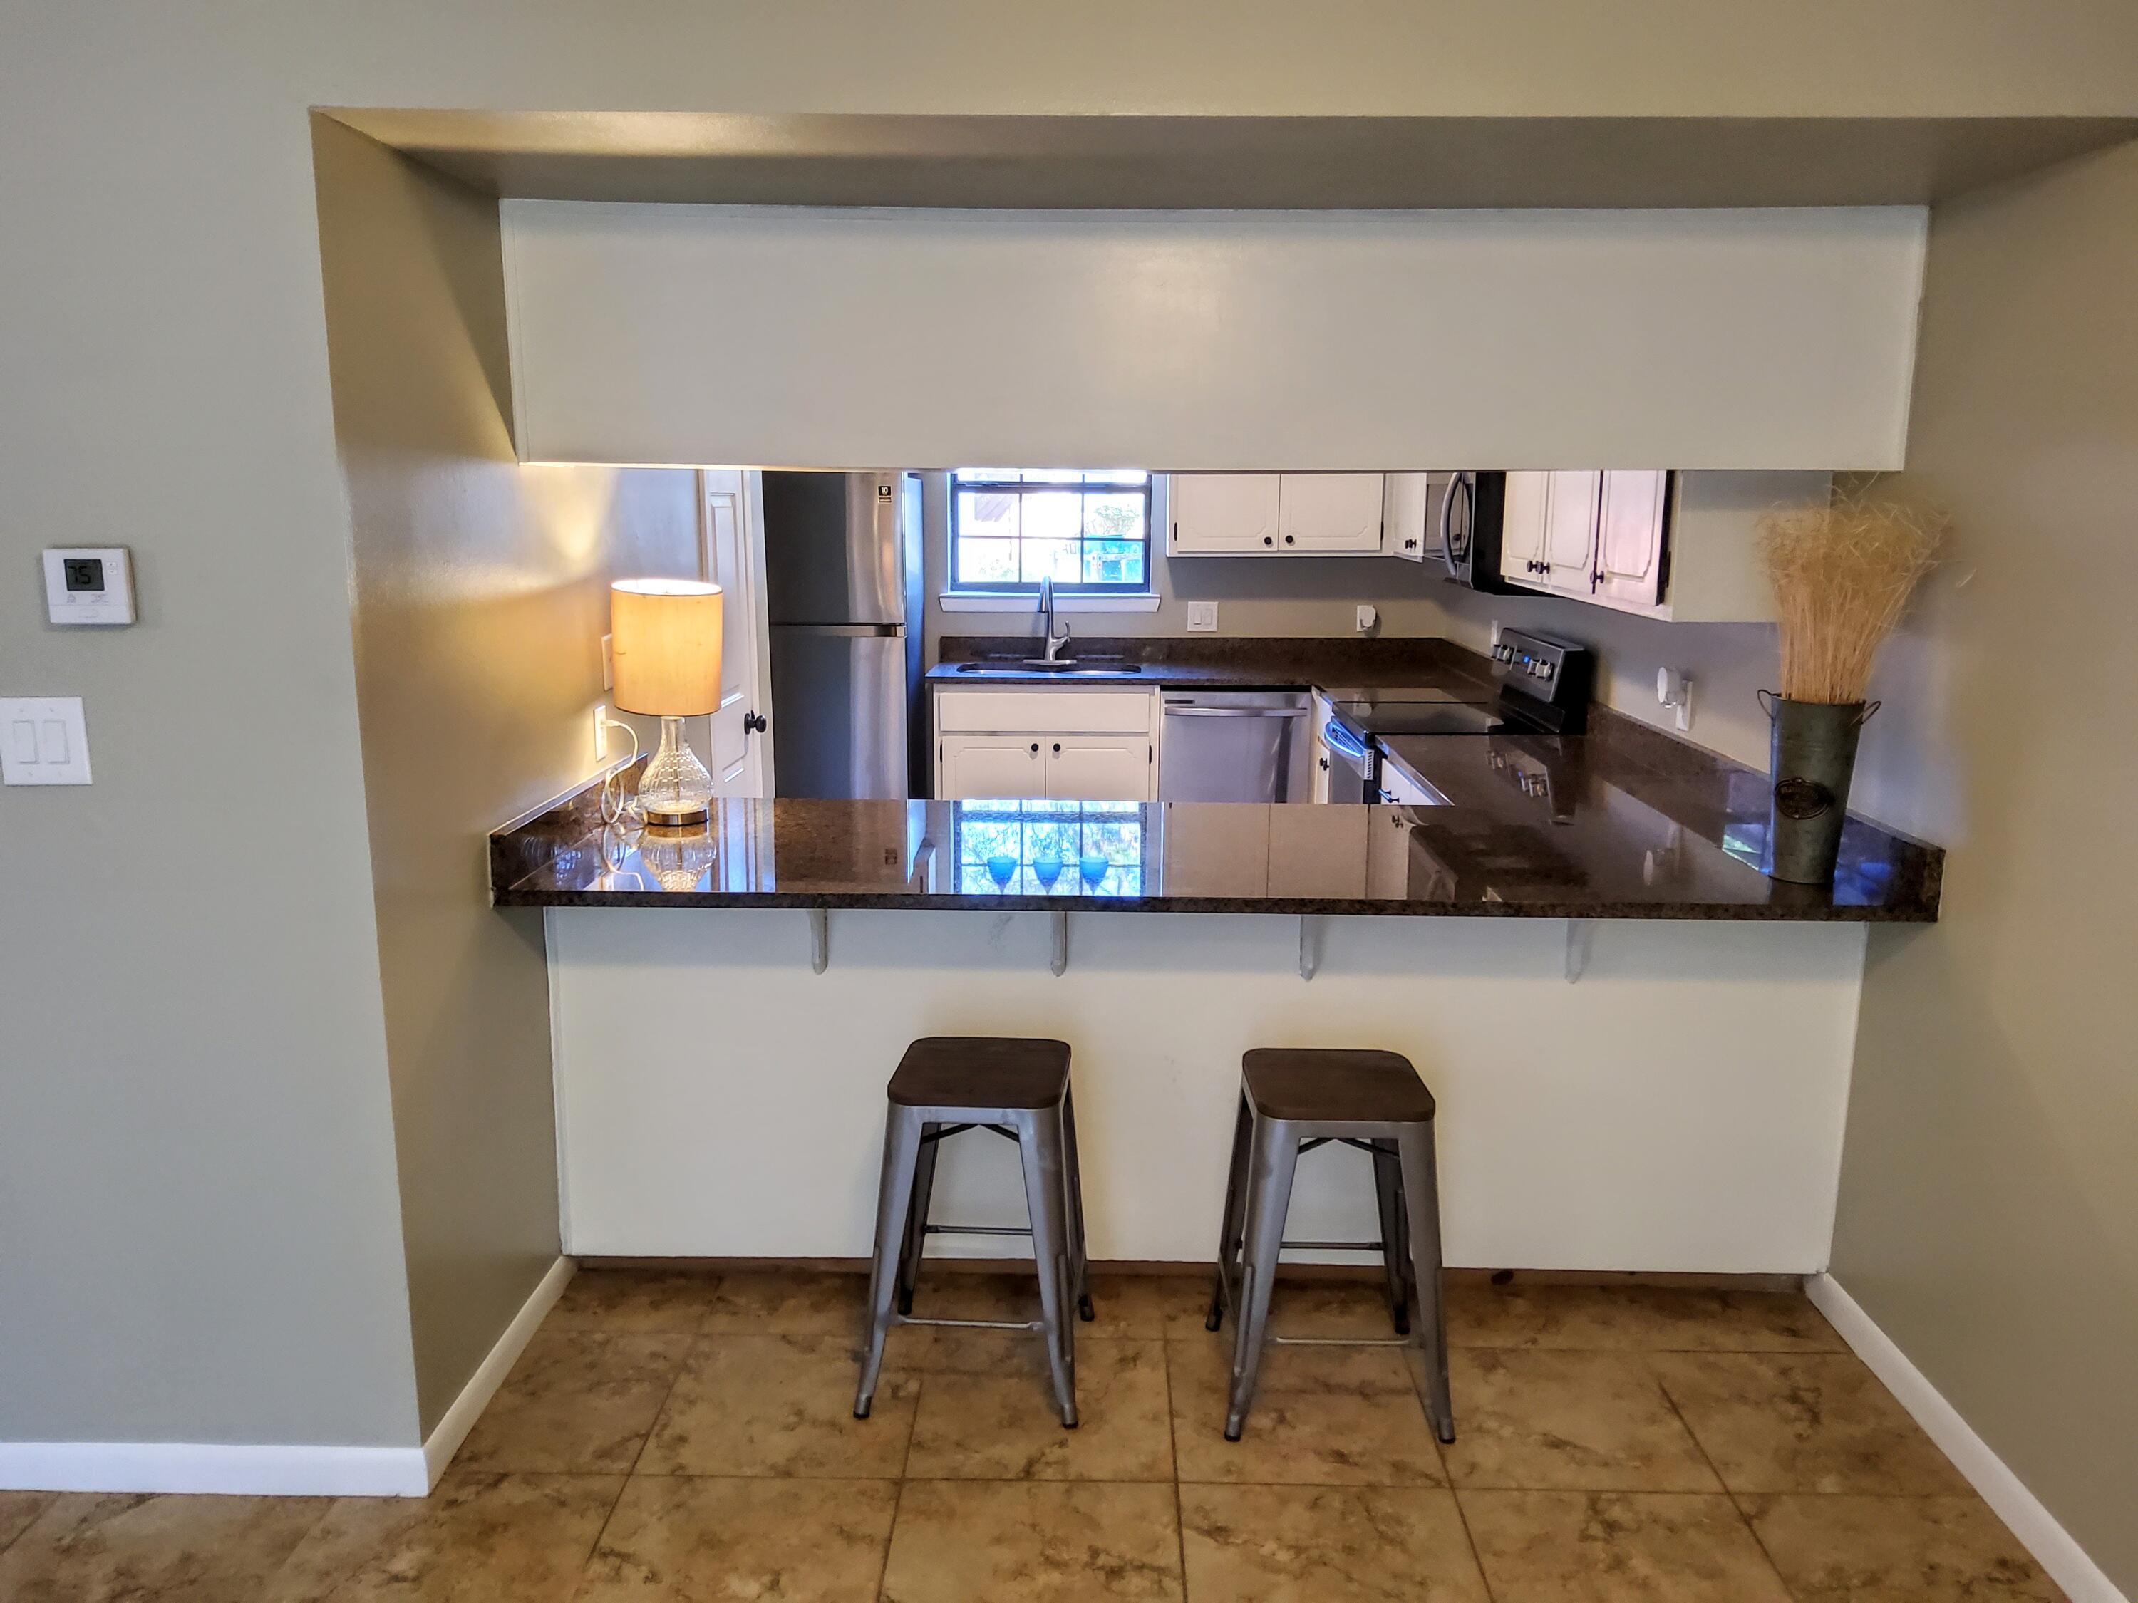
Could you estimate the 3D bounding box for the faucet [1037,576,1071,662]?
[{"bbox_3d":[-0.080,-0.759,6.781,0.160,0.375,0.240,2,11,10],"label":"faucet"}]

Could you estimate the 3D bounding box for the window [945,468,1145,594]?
[{"bbox_3d":[-0.074,-1.358,6.927,0.880,0.920,0.100,1,11,1],"label":"window"}]

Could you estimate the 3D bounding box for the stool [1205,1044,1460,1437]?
[{"bbox_3d":[0.484,0.807,2.985,0.405,0.612,0.405,1,12,1],"label":"stool"}]

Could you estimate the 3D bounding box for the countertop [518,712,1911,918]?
[{"bbox_3d":[0.291,-0.054,3.979,2.710,0.135,1.980,1,12,1],"label":"countertop"}]

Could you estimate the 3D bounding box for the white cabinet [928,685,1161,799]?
[{"bbox_3d":[-0.081,-0.098,6.811,0.910,0.880,0.610,1,11,1],"label":"white cabinet"}]

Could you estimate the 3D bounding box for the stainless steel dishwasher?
[{"bbox_3d":[0.679,-0.085,6.781,0.605,0.860,0.610,1,11,1],"label":"stainless steel dishwasher"}]

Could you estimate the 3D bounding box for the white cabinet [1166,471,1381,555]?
[{"bbox_3d":[0.859,-1.407,6.703,0.890,0.760,0.320,1,11,1],"label":"white cabinet"}]

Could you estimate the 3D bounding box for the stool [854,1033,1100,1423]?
[{"bbox_3d":[-0.163,0.793,3.030,0.405,0.612,0.405,1,12,5],"label":"stool"}]

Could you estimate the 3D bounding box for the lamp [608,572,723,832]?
[{"bbox_3d":[-0.883,-0.210,3.564,0.236,0.528,0.236,1,12,1],"label":"lamp"}]

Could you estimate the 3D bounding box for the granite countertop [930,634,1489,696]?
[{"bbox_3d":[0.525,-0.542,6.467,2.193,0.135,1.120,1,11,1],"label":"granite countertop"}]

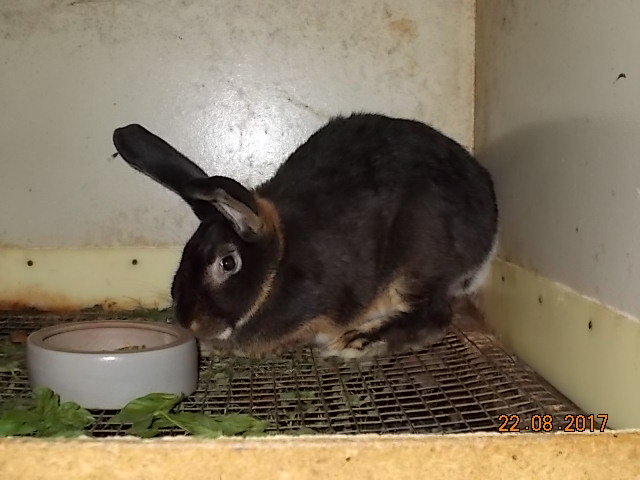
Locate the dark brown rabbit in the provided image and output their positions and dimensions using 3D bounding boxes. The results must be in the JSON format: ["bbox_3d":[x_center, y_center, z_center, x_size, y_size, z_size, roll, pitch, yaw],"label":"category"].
[{"bbox_3d":[-0.010,-0.014,0.989,0.400,0.242,0.180,-2,6,-15],"label":"dark brown rabbit"}]

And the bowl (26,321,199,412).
[{"bbox_3d":[-0.176,0.104,0.792,0.142,0.047,0.142,0,6,0],"label":"bowl"}]

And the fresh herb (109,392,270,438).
[{"bbox_3d":[-0.097,0.125,0.696,0.118,0.026,0.075,0,6,0],"label":"fresh herb"}]

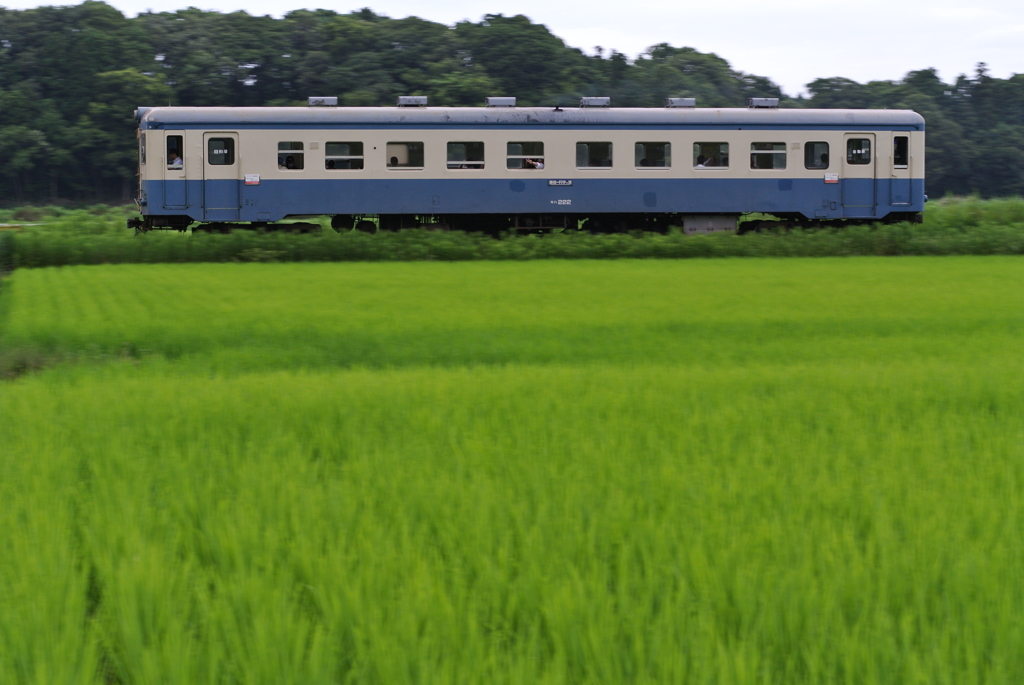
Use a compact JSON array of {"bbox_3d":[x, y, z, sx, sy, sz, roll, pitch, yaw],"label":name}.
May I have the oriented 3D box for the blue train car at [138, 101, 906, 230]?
[{"bbox_3d":[0.611,-4.173,60.991,19.800,3.780,2.850,-1,5,-11],"label":"blue train car"}]

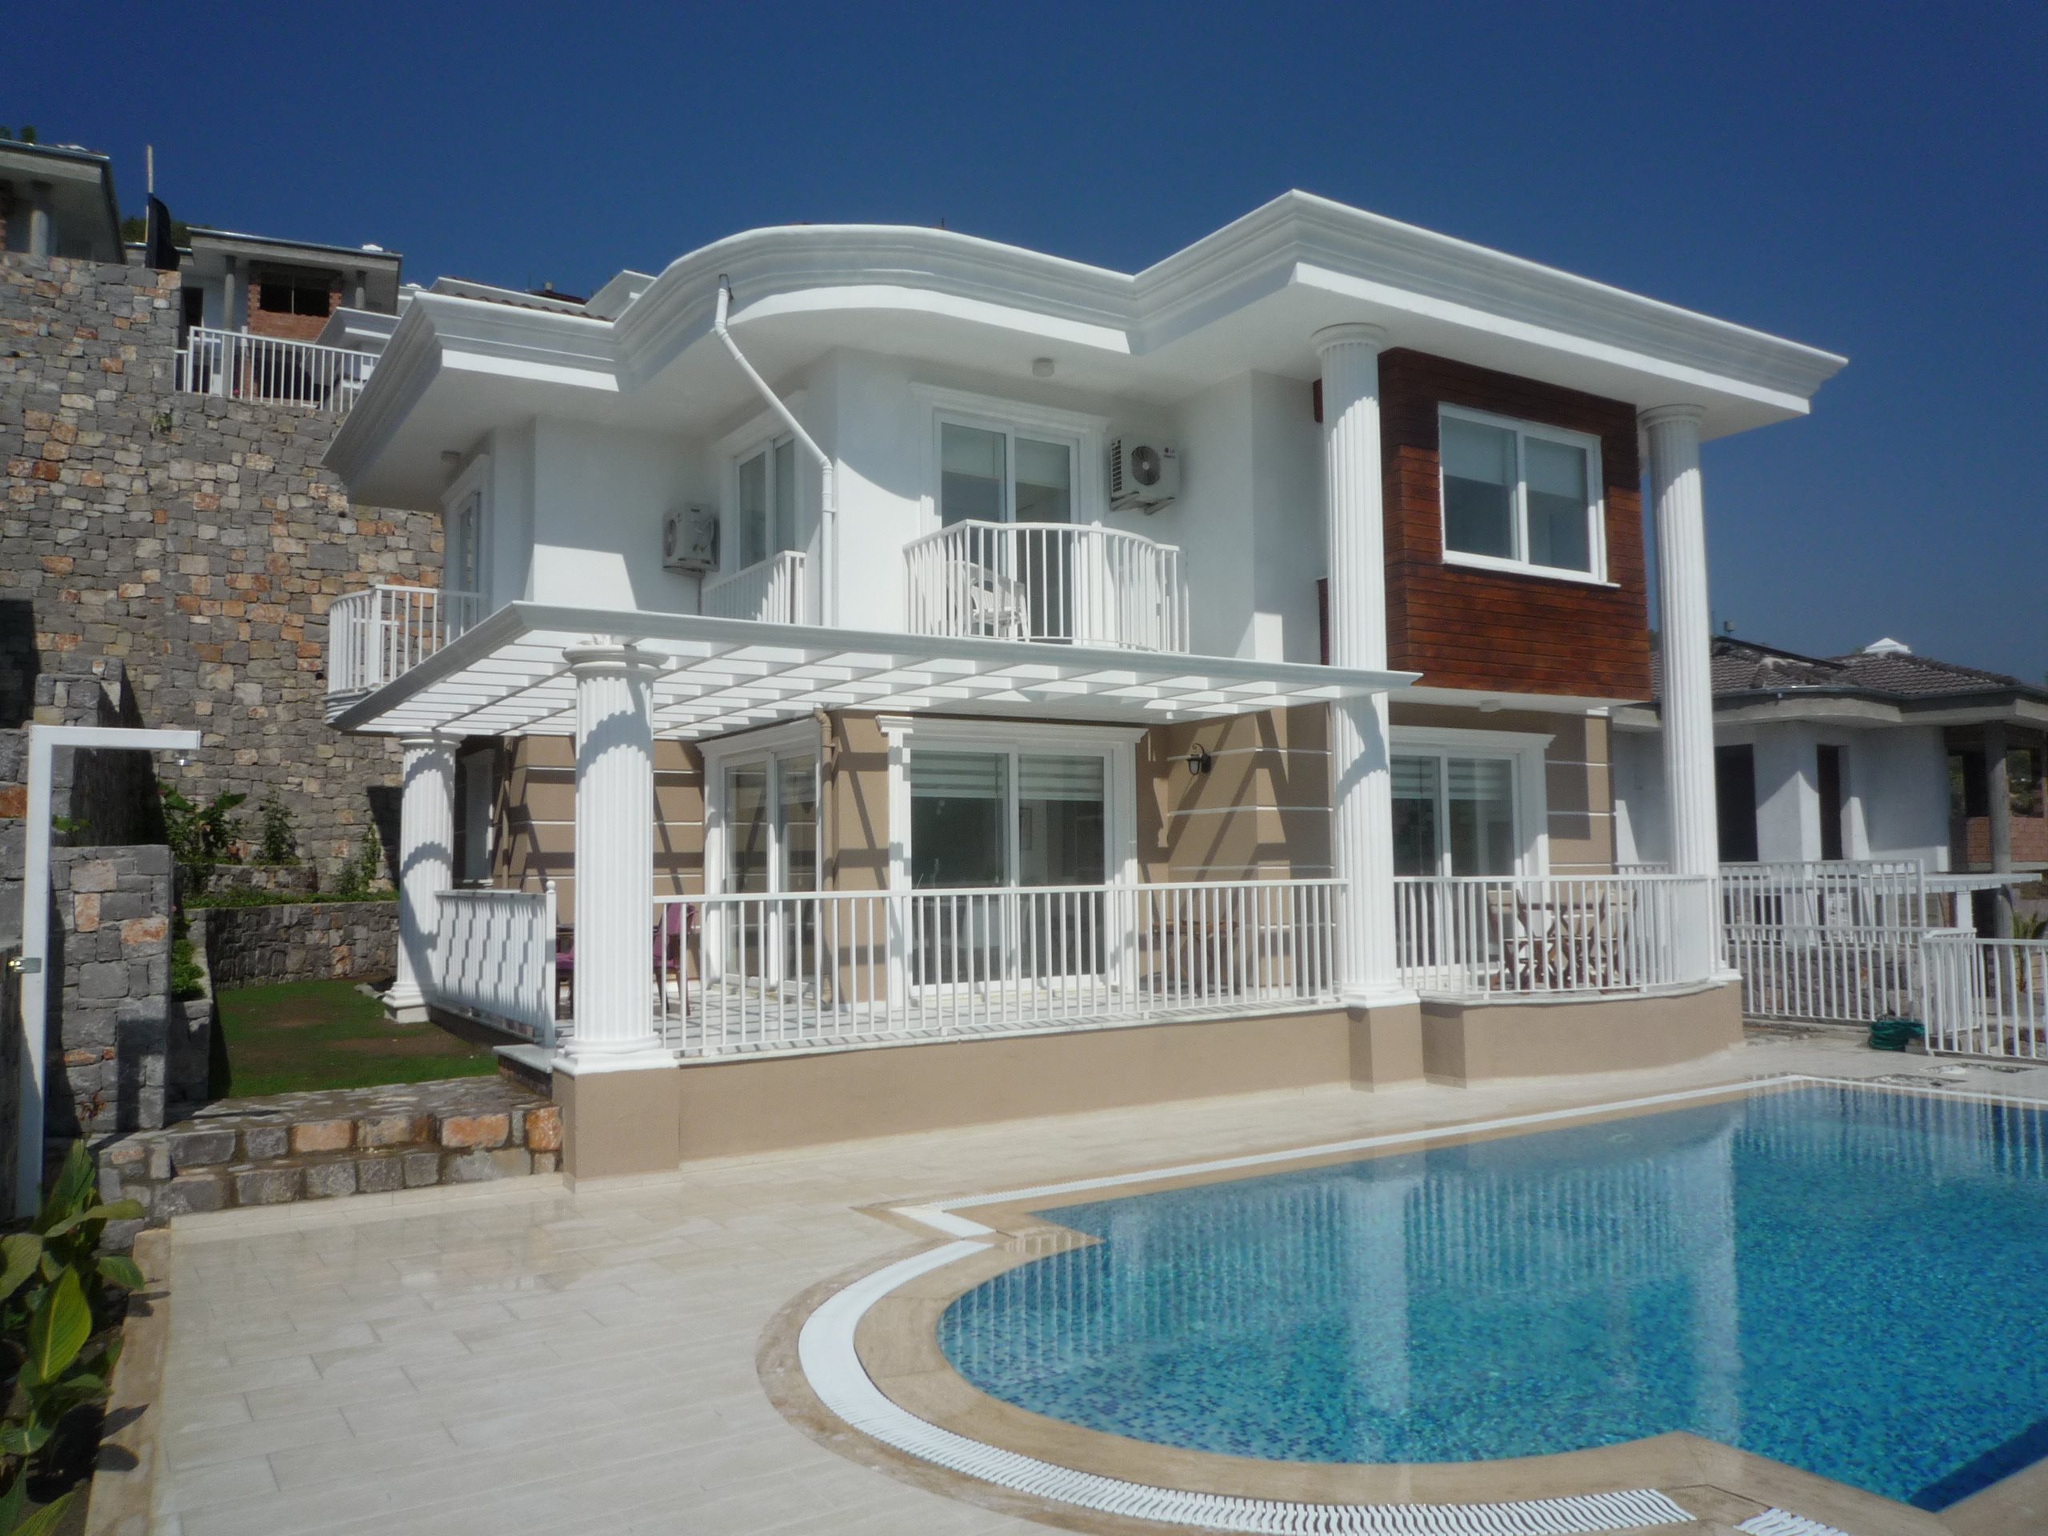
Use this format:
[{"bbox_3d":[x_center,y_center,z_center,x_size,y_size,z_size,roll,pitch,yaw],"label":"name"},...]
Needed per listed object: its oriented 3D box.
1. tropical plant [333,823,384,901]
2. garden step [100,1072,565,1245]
[{"bbox_3d":[-8.746,1.231,19.458,0.580,0.990,0.450,1,-4,-32],"label":"tropical plant"},{"bbox_3d":[-4.020,2.207,8.566,2.303,0.457,1.448,1,-4,-32],"label":"garden step"}]

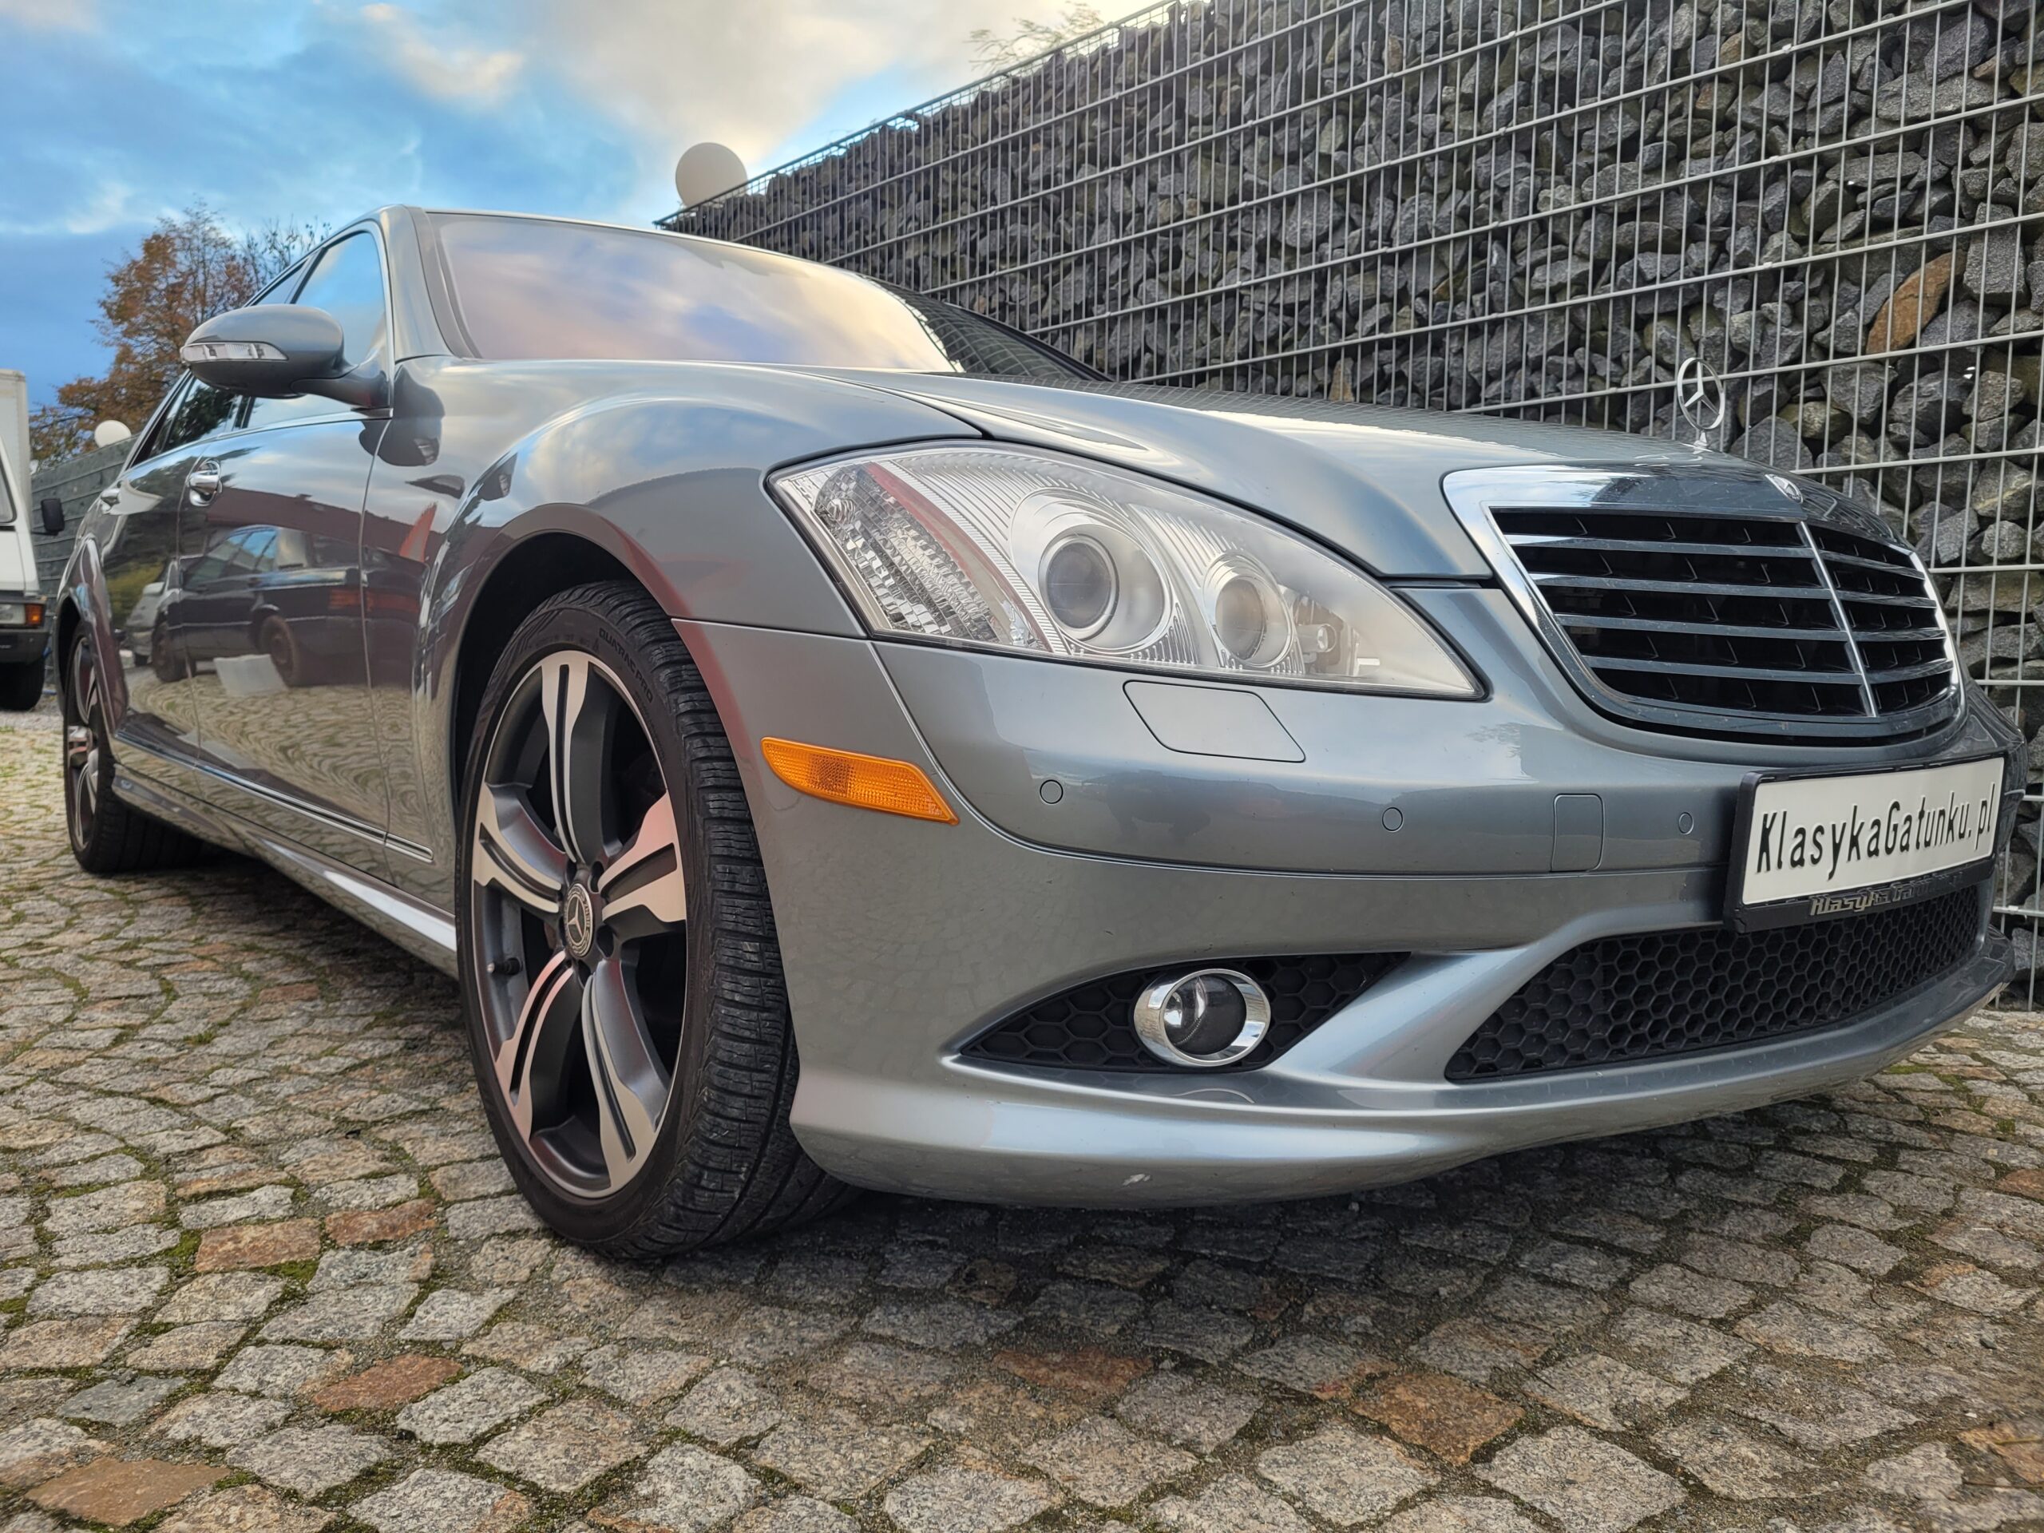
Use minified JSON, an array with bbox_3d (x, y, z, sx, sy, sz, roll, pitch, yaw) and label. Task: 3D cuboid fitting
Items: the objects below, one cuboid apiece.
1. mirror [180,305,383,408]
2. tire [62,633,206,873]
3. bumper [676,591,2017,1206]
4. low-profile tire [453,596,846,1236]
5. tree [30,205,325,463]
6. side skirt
[{"bbox_3d":[-1.039,-0.574,2.158,0.220,0.160,0.240,-1,5,-39],"label":"mirror"},{"bbox_3d":[-2.351,-0.070,4.072,0.257,0.680,0.680,-1,5,-39],"label":"tire"},{"bbox_3d":[0.602,0.082,1.685,1.860,0.490,0.660,-1,5,-39],"label":"bumper"},{"bbox_3d":[-0.366,0.142,1.617,0.257,0.680,0.680,-1,5,-39],"label":"low-profile tire"},{"bbox_3d":[-15.386,-6.018,28.296,5.700,8.462,5.500,-1,5,-30],"label":"tree"},{"bbox_3d":[-1.385,0.123,2.744,0.112,0.117,2.370,-1,5,-39],"label":"side skirt"}]

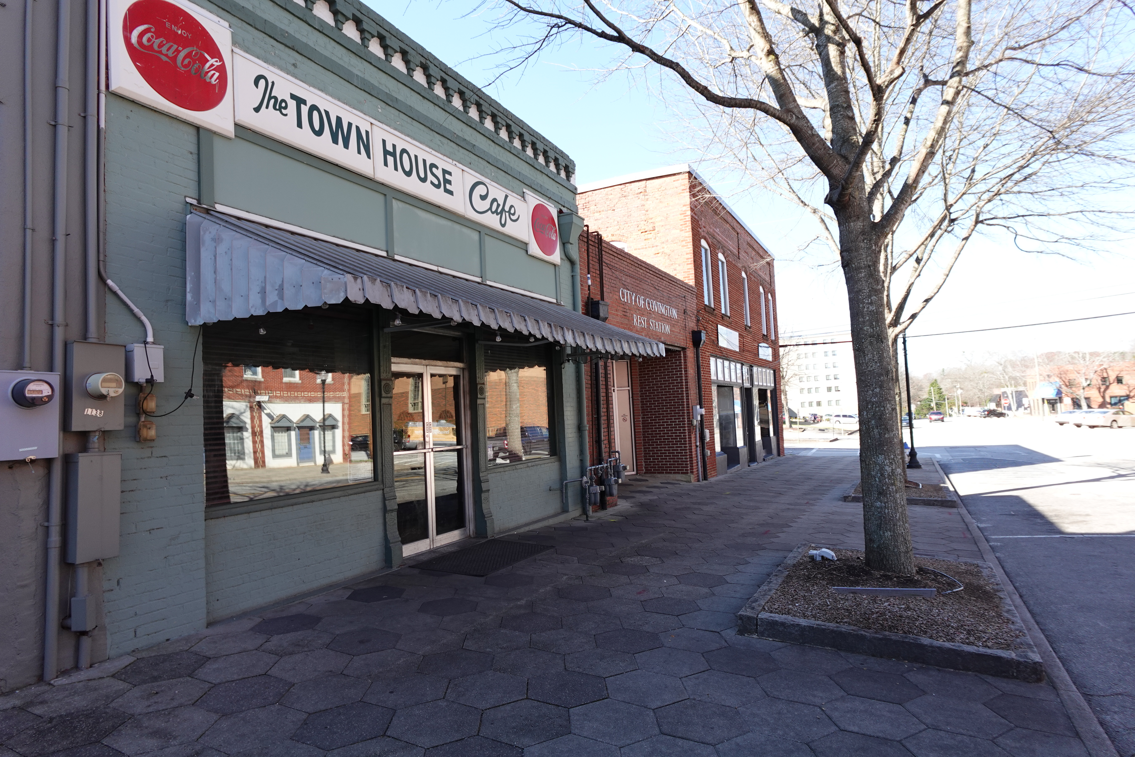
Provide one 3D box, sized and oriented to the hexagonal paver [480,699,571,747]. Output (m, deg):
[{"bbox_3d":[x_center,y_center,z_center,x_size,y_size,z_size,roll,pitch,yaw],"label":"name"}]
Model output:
[{"bbox_3d":[-0.217,1.811,3.278,0.455,0.055,0.525,0,-3,-2],"label":"hexagonal paver"}]

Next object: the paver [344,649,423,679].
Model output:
[{"bbox_3d":[-1.162,1.841,4.001,0.455,0.055,0.525,0,-3,-2],"label":"paver"}]

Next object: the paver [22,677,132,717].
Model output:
[{"bbox_3d":[-2.682,1.772,3.458,0.440,0.060,0.508,0,-4,-2],"label":"paver"}]

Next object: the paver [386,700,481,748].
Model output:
[{"bbox_3d":[-0.666,1.760,3.161,0.440,0.060,0.508,0,-4,-2],"label":"paver"}]

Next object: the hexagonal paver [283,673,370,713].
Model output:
[{"bbox_3d":[-1.375,1.823,3.603,0.455,0.055,0.525,0,-3,-2],"label":"hexagonal paver"}]

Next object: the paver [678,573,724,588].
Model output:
[{"bbox_3d":[1.258,1.943,5.961,0.440,0.060,0.508,0,-4,-2],"label":"paver"}]

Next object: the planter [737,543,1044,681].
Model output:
[{"bbox_3d":[2.679,1.809,5.311,1.726,0.150,2.863,-2,-4,29],"label":"planter"}]

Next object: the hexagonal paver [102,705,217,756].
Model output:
[{"bbox_3d":[-2.060,1.808,3.212,0.457,0.060,0.520,0,-3,-2],"label":"hexagonal paver"}]

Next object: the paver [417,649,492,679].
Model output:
[{"bbox_3d":[-0.697,1.809,3.932,0.440,0.060,0.508,0,-4,-2],"label":"paver"}]

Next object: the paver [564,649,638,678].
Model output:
[{"bbox_3d":[0.212,1.861,4.071,0.457,0.060,0.520,0,-3,-2],"label":"paver"}]

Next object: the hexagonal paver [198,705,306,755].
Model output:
[{"bbox_3d":[-1.597,1.810,3.226,0.457,0.060,0.520,0,-3,-2],"label":"hexagonal paver"}]

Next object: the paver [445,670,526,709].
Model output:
[{"bbox_3d":[-0.462,1.827,3.657,0.455,0.055,0.525,0,-3,-2],"label":"paver"}]

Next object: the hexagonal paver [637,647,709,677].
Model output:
[{"bbox_3d":[0.670,1.863,4.089,0.457,0.060,0.520,0,-3,-2],"label":"hexagonal paver"}]

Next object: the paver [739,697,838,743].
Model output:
[{"bbox_3d":[1.152,1.815,3.320,0.455,0.060,0.525,0,-4,-2],"label":"paver"}]

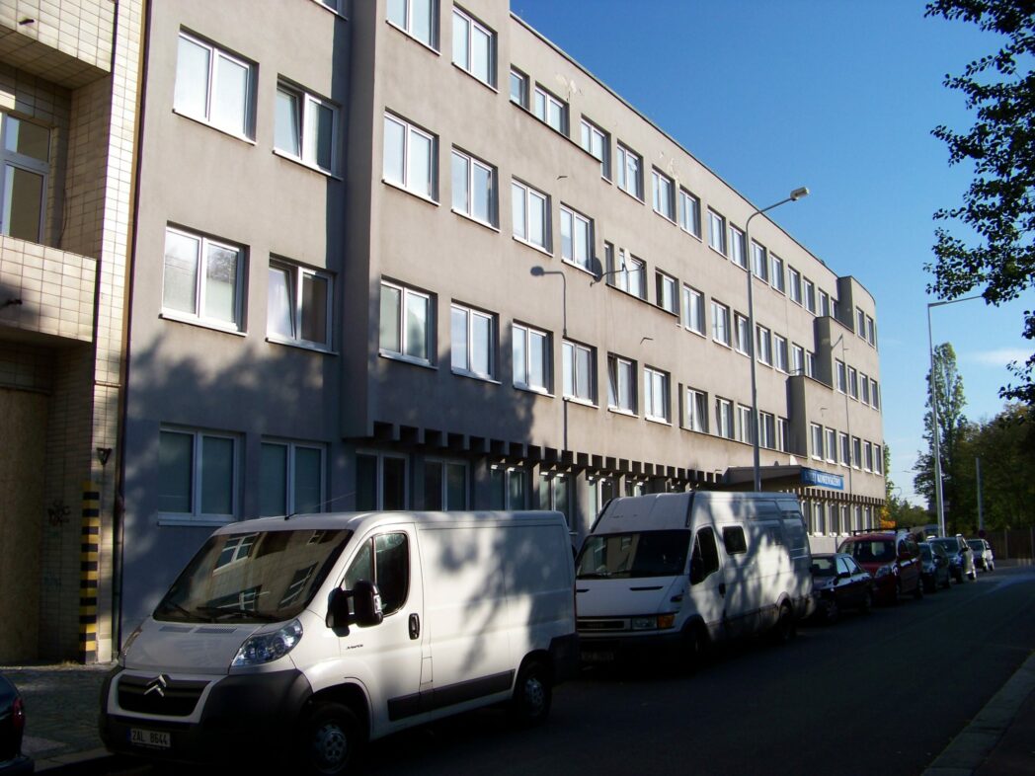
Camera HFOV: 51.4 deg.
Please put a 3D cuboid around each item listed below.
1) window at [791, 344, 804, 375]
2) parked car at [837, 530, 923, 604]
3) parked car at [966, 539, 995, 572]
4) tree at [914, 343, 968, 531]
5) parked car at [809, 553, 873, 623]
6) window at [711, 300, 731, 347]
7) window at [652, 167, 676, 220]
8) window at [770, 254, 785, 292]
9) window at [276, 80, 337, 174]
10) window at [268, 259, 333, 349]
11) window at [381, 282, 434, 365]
[{"bbox_3d":[11.273,-1.034,43.323,0.140,1.300,1.610,-6,-10,31],"label":"window"},{"bbox_3d":[9.206,4.588,27.795,1.770,1.830,4.250,-6,-10,31],"label":"parked car"},{"bbox_3d":[20.433,7.487,48.748,1.670,1.450,4.050,-5,-9,29],"label":"parked car"},{"bbox_3d":[32.314,4.552,82.000,3.988,15.984,3.988,-3,-9,21],"label":"tree"},{"bbox_3d":[6.263,4.249,22.808,1.680,1.410,4.250,-6,-10,31],"label":"parked car"},{"bbox_3d":[6.777,-2.149,36.189,0.150,1.400,1.700,-6,-10,31],"label":"window"},{"bbox_3d":[4.404,-5.873,32.846,0.150,1.400,1.700,-6,-10,31],"label":"window"},{"bbox_3d":[10.173,-4.490,42.436,0.150,1.400,1.700,-6,-10,31],"label":"window"},{"bbox_3d":[-3.714,-4.568,18.954,0.150,1.400,1.700,-6,-10,31],"label":"window"},{"bbox_3d":[-3.684,-1.411,18.332,0.140,1.326,1.610,-6,-10,31],"label":"window"},{"bbox_3d":[-2.089,-1.215,20.269,0.130,1.385,1.635,-5,-10,33],"label":"window"}]

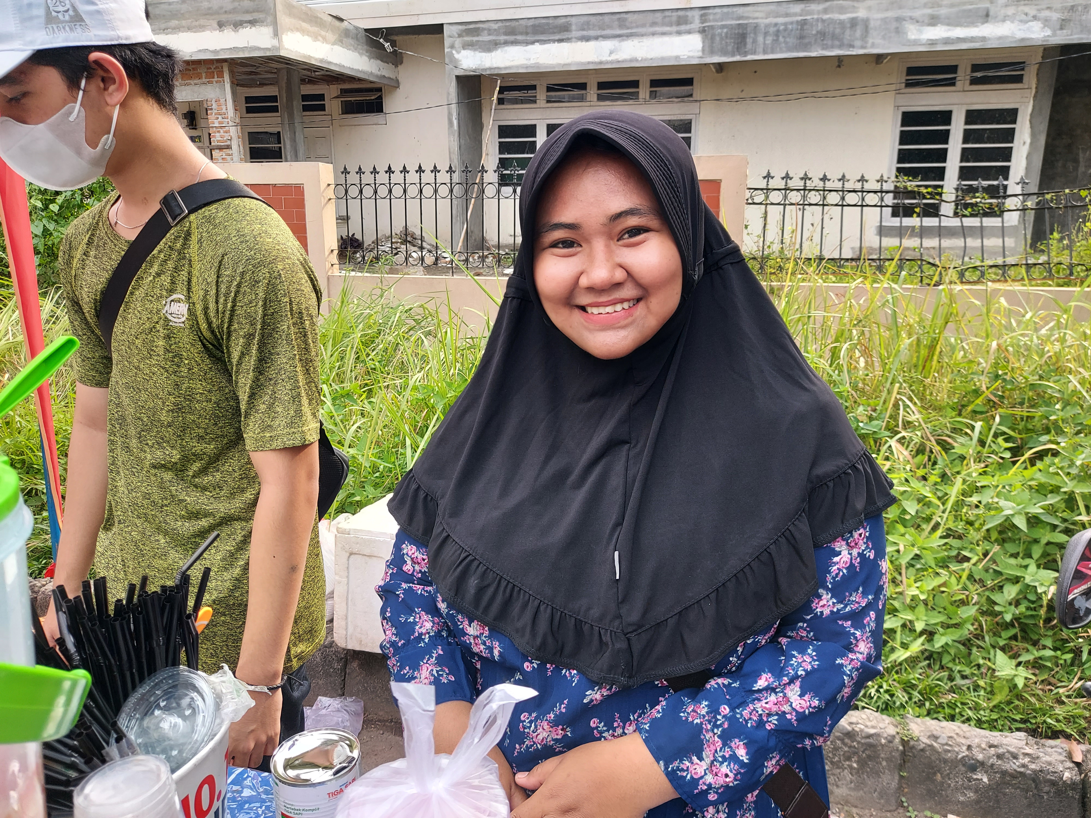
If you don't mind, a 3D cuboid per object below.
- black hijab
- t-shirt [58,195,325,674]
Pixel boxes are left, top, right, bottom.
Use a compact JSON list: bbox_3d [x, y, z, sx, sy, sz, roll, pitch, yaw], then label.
[{"bbox_3d":[0.088,-0.030,0.820,0.500,0.550,0.330,2,11,9],"label":"black hijab"},{"bbox_3d":[-0.495,0.022,1.090,0.440,0.640,0.290,8,14,35],"label":"t-shirt"}]

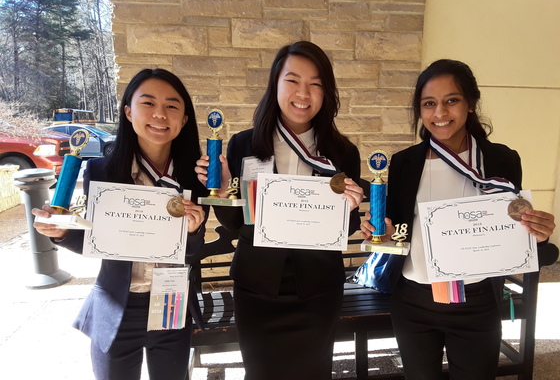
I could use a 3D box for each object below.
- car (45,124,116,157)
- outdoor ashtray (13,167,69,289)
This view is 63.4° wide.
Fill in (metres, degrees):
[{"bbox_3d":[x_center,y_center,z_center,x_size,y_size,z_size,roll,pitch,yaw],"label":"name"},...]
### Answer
[{"bbox_3d":[-7.670,-1.870,18.000,4.600,1.440,1.800,2,11,5],"label":"car"},{"bbox_3d":[-2.059,0.320,3.919,0.370,0.990,0.370,-2,11,0],"label":"outdoor ashtray"}]

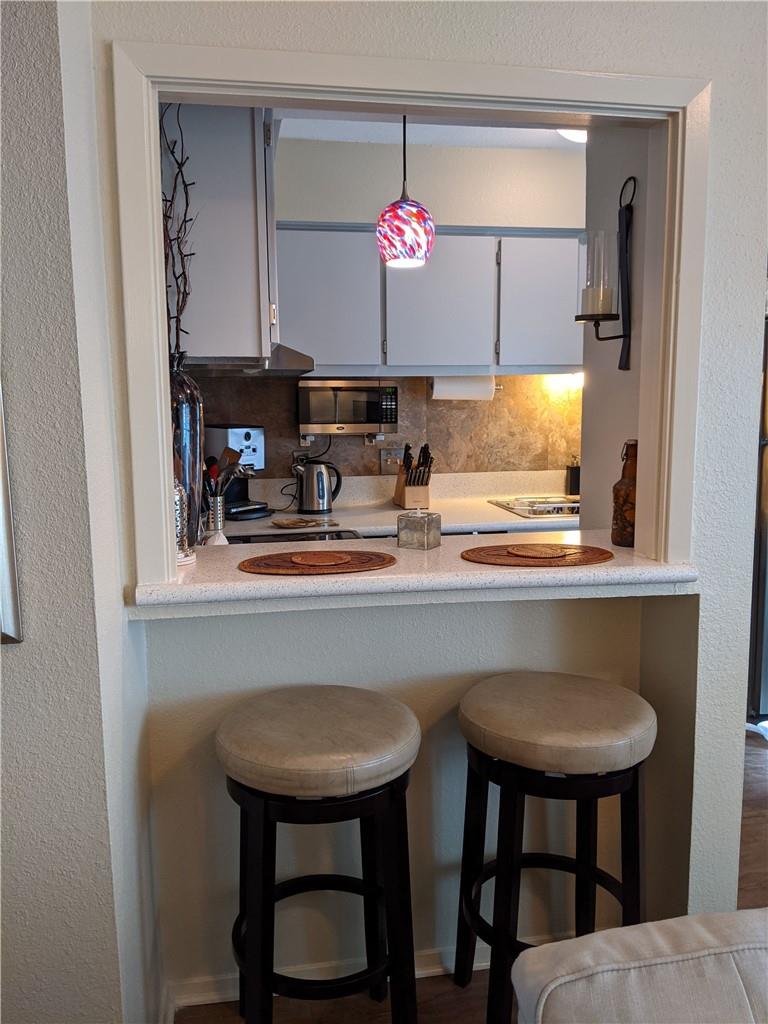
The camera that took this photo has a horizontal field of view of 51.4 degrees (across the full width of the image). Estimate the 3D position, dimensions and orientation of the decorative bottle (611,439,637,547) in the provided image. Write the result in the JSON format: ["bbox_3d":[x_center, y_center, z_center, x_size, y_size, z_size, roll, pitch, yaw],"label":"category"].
[{"bbox_3d":[0.542,-0.044,1.748,0.075,0.232,0.075,-2,8,-10],"label":"decorative bottle"}]

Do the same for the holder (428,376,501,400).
[{"bbox_3d":[0.355,-0.541,3.428,0.319,0.120,0.115,-2,8,-10],"label":"holder"}]

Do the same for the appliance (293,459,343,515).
[{"bbox_3d":[-0.274,-0.107,3.234,0.205,0.215,0.150,-4,9,-27],"label":"appliance"}]

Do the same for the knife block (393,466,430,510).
[{"bbox_3d":[0.119,-0.117,3.392,0.105,0.186,0.220,-2,8,-10],"label":"knife block"}]

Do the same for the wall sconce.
[{"bbox_3d":[0.513,-0.549,1.846,0.133,0.437,0.098,-2,8,-10],"label":"wall sconce"}]

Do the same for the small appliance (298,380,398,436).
[{"bbox_3d":[-0.166,-0.437,3.352,0.396,0.218,0.320,-2,8,-10],"label":"small appliance"}]

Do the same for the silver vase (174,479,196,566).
[{"bbox_3d":[-0.425,0.001,1.590,0.100,0.200,0.100,-2,8,-10],"label":"silver vase"}]

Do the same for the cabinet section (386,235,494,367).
[{"bbox_3d":[0.225,-0.939,3.630,0.498,0.555,0.320,-2,8,-10],"label":"cabinet section"}]

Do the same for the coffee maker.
[{"bbox_3d":[-0.659,-0.173,3.395,0.330,0.370,0.200,5,10,37],"label":"coffee maker"}]

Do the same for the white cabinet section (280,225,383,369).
[{"bbox_3d":[-0.268,-0.926,3.546,0.476,0.554,0.320,-2,8,-10],"label":"white cabinet section"}]

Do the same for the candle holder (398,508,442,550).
[{"bbox_3d":[0.080,0.039,1.744,0.072,0.075,0.072,5,9,35],"label":"candle holder"}]

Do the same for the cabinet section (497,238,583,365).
[{"bbox_3d":[0.673,-0.954,3.707,0.394,0.557,0.320,-2,8,-10],"label":"cabinet section"}]

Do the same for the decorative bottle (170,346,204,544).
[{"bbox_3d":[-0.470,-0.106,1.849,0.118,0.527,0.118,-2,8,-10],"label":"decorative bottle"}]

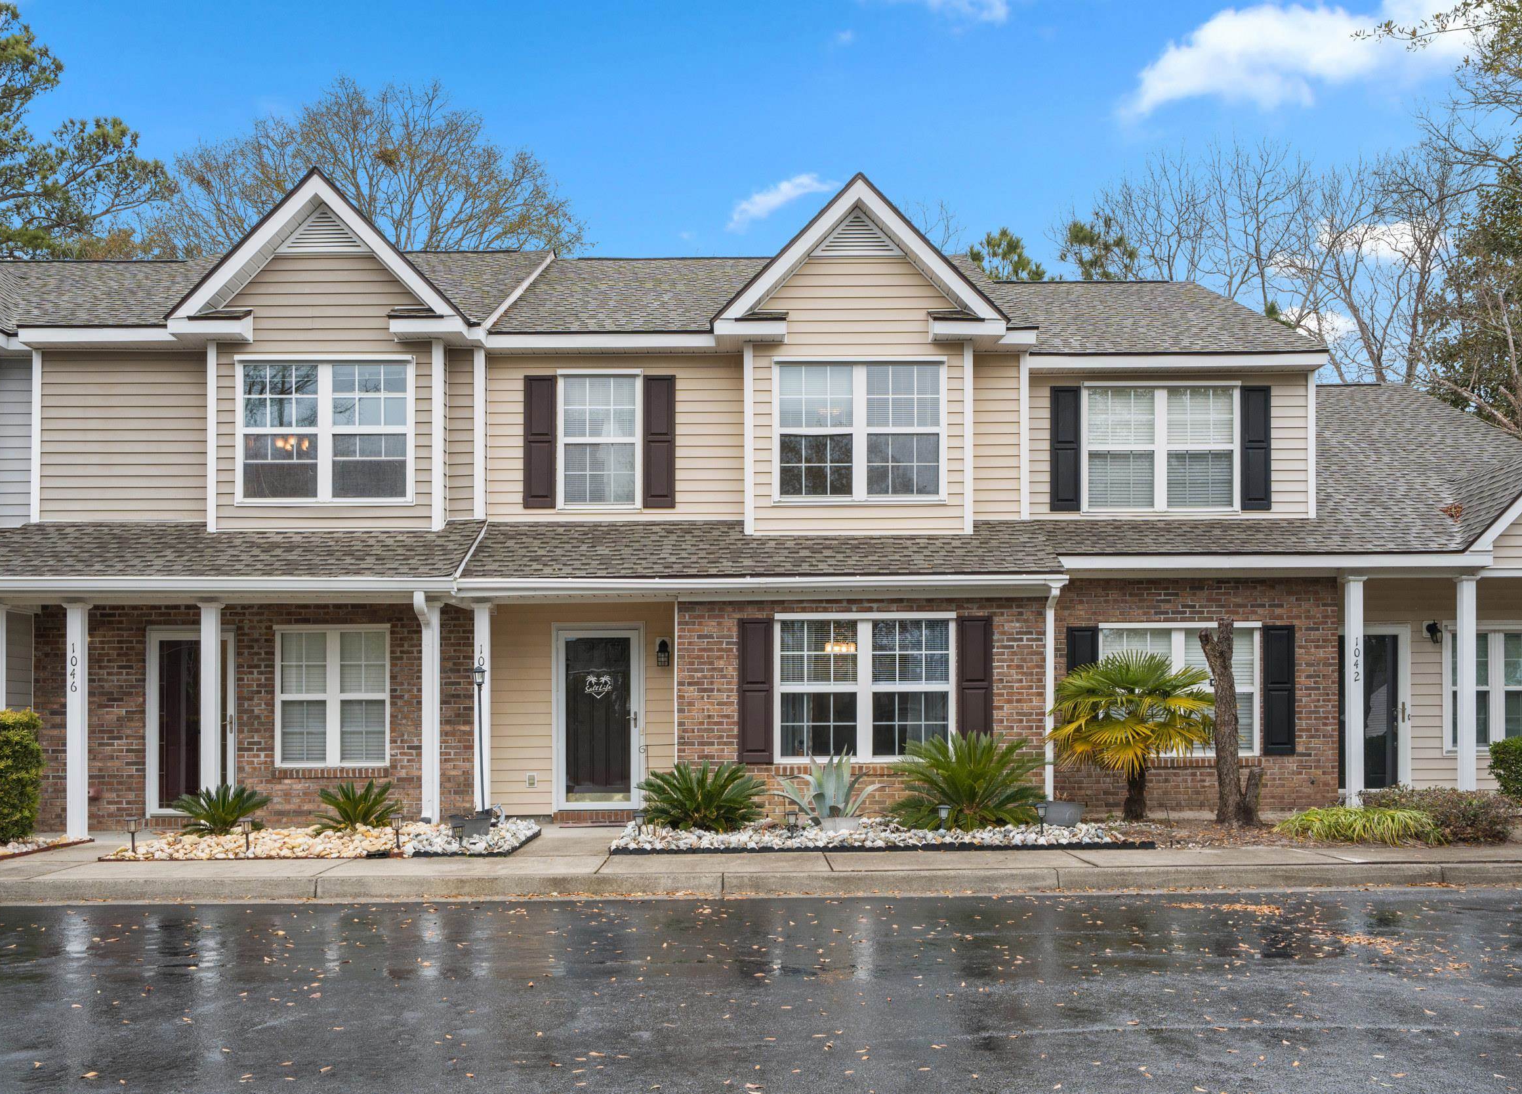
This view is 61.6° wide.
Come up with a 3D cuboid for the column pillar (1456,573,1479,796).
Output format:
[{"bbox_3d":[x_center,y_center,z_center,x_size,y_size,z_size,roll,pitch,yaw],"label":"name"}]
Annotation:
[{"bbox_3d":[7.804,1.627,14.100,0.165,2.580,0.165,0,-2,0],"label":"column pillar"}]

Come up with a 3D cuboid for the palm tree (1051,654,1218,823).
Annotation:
[{"bbox_3d":[4.049,2.058,13.900,1.820,1.850,1.700,0,-1,-2],"label":"palm tree"}]

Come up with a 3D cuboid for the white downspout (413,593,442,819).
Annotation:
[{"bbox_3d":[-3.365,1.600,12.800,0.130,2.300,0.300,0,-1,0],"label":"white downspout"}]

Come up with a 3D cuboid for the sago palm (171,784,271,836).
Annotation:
[{"bbox_3d":[-5.341,2.599,12.600,1.000,0.510,0.900,0,-1,-2],"label":"sago palm"}]

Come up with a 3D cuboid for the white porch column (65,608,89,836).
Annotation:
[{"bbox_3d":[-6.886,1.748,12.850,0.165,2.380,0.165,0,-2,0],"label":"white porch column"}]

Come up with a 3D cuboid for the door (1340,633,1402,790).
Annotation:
[{"bbox_3d":[7.269,1.982,15.250,0.820,1.950,0.070,0,-2,0],"label":"door"}]

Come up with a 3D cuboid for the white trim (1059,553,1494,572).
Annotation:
[{"bbox_3d":[5.485,0.166,13.800,4.870,0.150,0.070,0,-2,0],"label":"white trim"}]

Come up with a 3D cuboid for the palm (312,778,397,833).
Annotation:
[{"bbox_3d":[-4.117,2.639,12.950,0.880,0.560,0.820,0,-2,0],"label":"palm"}]

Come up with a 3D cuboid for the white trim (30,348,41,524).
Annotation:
[{"bbox_3d":[-7.988,-1.220,14.050,0.110,1.920,0.100,0,-1,-2],"label":"white trim"}]

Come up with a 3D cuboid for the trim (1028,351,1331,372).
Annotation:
[{"bbox_3d":[4.830,-2.163,14.860,3.550,0.160,0.070,0,-2,0],"label":"trim"}]

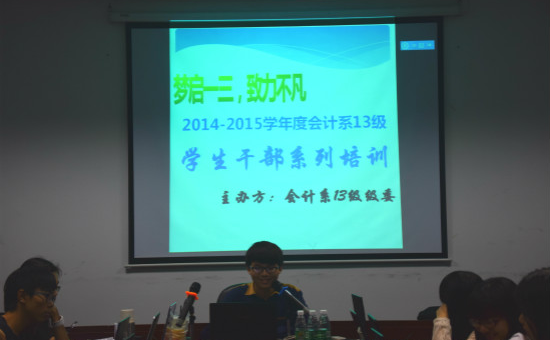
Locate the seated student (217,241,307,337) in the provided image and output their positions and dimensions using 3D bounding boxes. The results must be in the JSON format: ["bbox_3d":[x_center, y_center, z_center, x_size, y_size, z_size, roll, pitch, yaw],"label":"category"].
[{"bbox_3d":[-0.056,1.012,6.187,0.520,1.270,0.800,-1,-1,0],"label":"seated student"}]

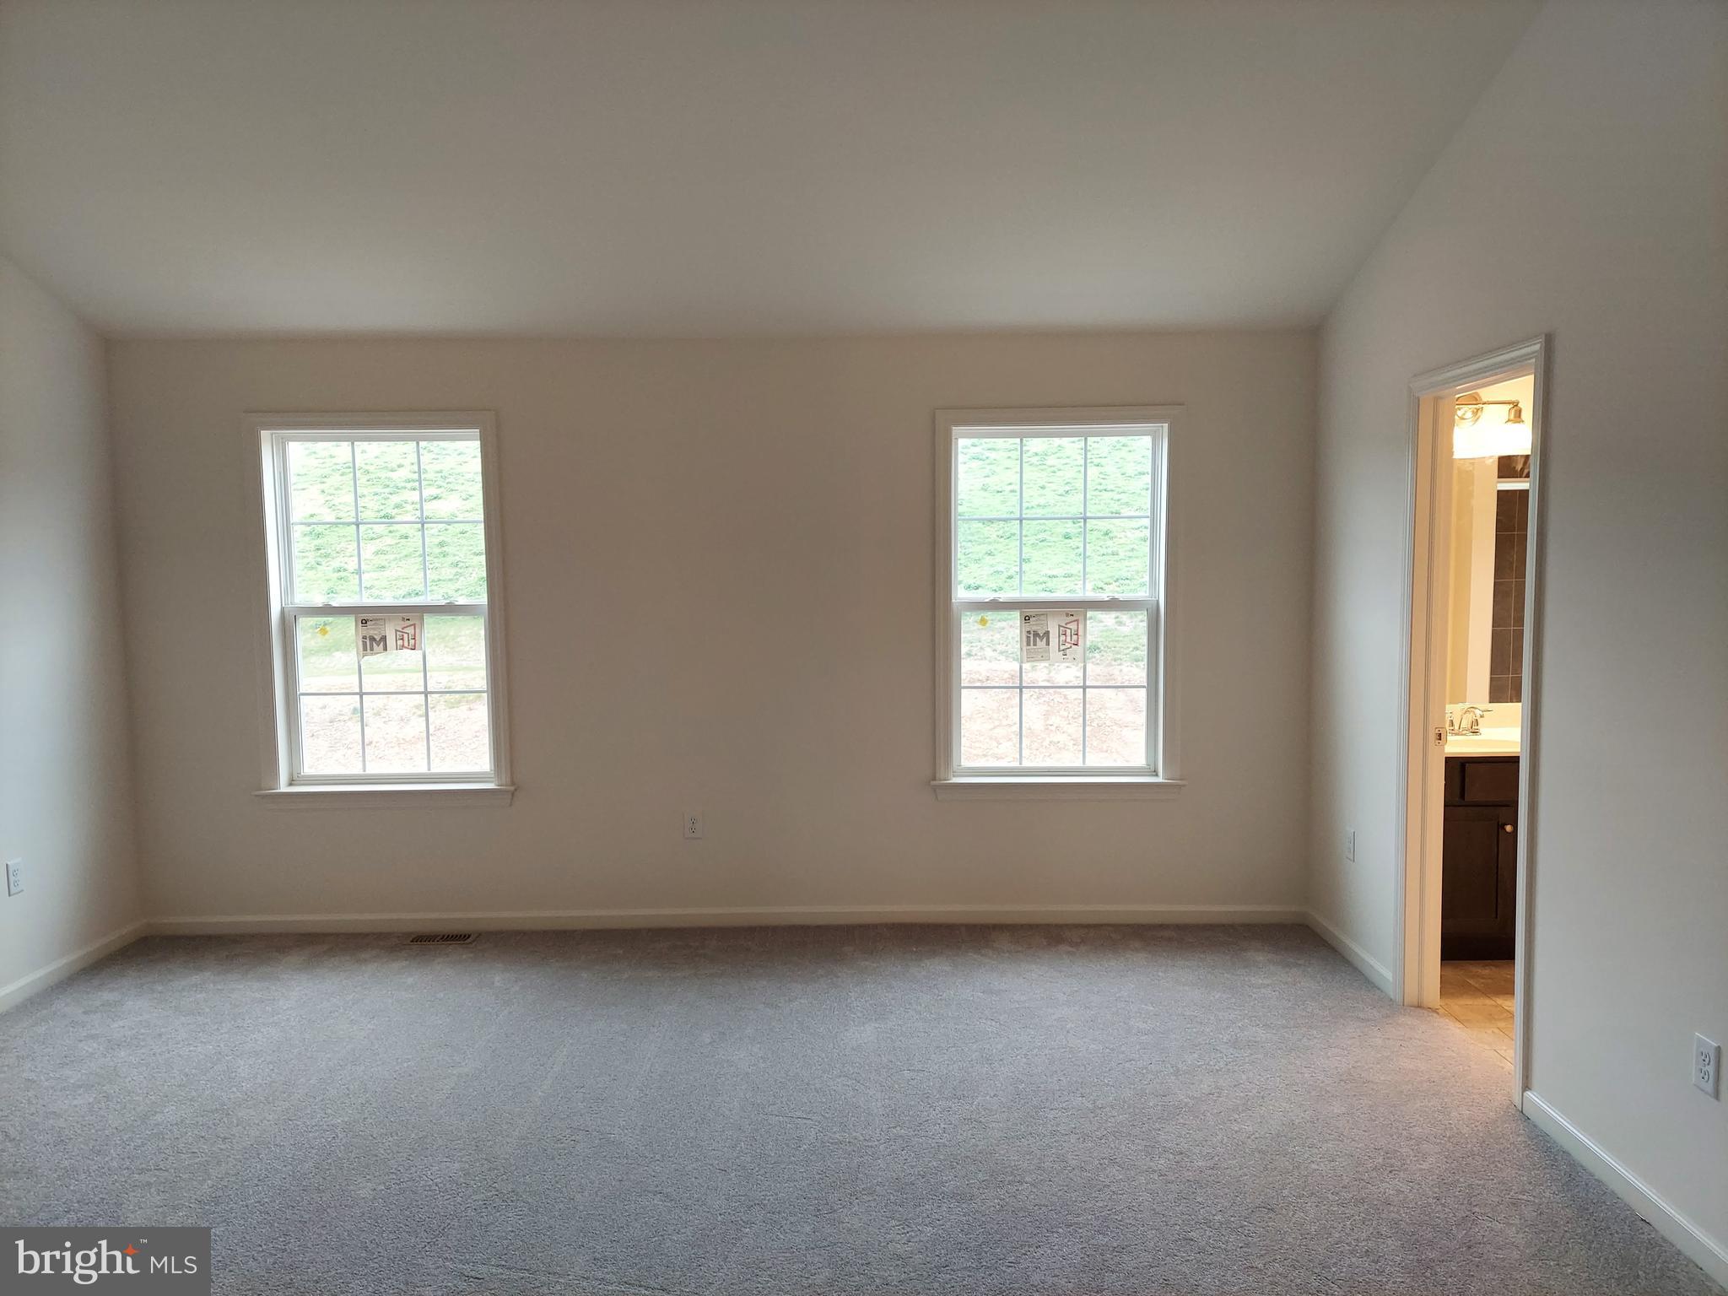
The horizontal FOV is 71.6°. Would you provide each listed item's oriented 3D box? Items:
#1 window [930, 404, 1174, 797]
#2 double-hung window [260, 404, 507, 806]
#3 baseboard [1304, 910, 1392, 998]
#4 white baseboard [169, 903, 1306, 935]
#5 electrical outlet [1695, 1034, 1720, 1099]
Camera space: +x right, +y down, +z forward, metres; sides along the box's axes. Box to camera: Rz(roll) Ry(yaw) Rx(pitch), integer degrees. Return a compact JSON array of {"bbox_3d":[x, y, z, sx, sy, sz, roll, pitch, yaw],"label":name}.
[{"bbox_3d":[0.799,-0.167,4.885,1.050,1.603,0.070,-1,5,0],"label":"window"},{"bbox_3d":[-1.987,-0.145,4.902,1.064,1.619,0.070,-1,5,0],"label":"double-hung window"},{"bbox_3d":[1.833,1.135,4.557,0.018,0.080,0.862,-1,5,0],"label":"baseboard"},{"bbox_3d":[-0.584,1.135,5.003,4.868,0.080,0.018,-1,5,0],"label":"white baseboard"},{"bbox_3d":[1.816,0.898,2.572,0.012,0.115,0.074,-1,5,0],"label":"electrical outlet"}]

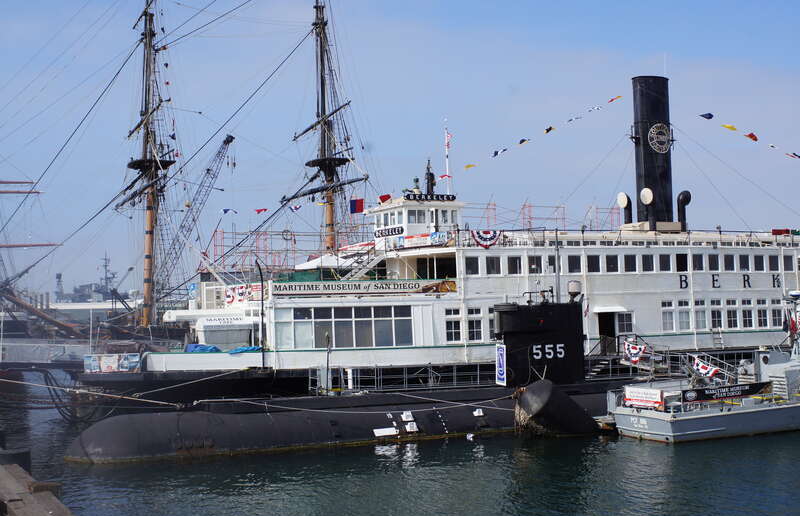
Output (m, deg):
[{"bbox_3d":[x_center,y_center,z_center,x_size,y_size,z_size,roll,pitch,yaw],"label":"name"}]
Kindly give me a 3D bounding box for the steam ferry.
[{"bbox_3d":[18.600,-2.500,72.400,83.500,21.200,22.000,-1,-2,-32],"label":"steam ferry"}]

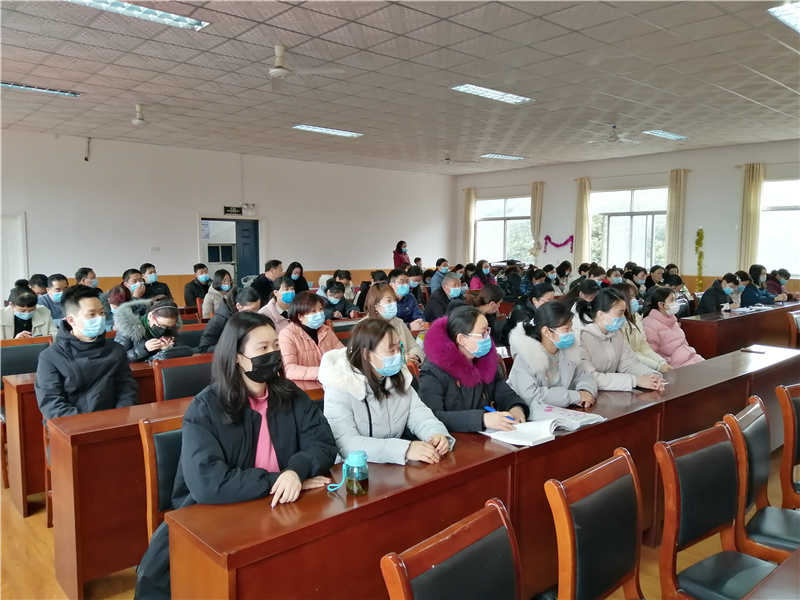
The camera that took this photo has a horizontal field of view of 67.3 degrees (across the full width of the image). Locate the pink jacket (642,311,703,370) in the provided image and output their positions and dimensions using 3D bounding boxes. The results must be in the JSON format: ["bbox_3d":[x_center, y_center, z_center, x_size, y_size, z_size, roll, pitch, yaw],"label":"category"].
[{"bbox_3d":[1.877,0.400,4.278,0.550,0.680,0.480,5,8,41],"label":"pink jacket"}]

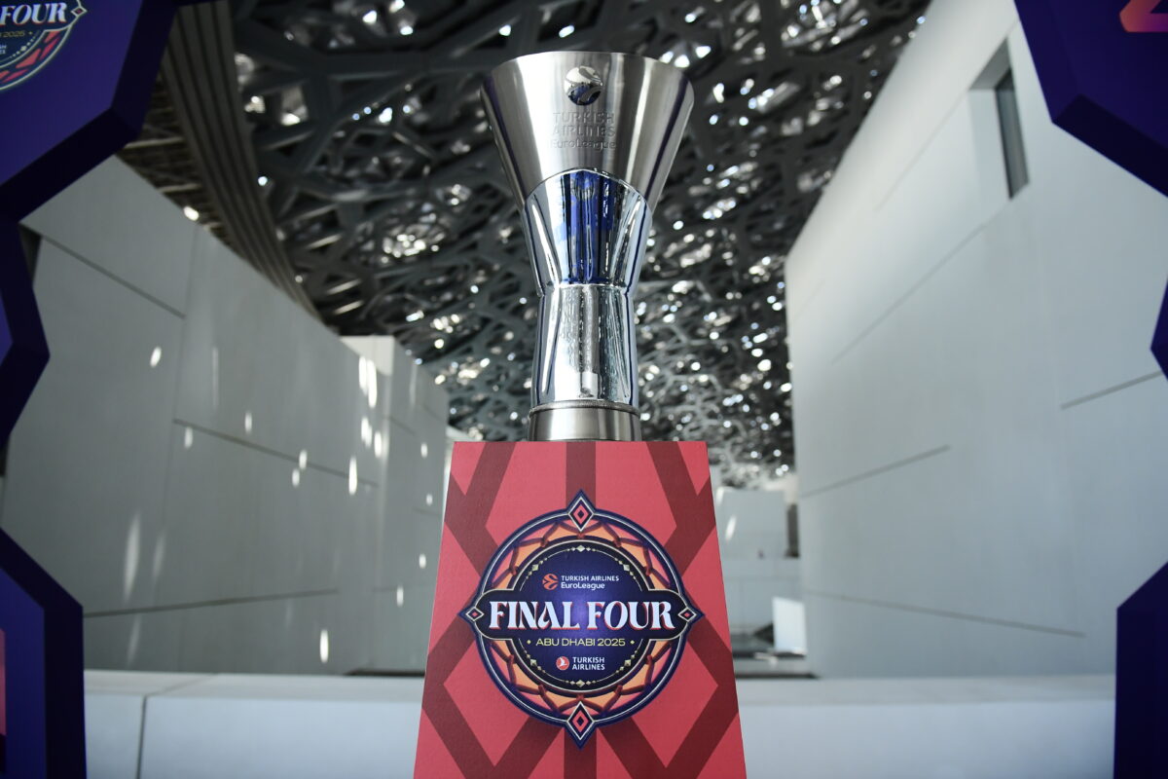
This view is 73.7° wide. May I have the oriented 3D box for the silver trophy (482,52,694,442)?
[{"bbox_3d":[0.004,-0.184,1.270,0.355,0.595,0.325,0,-13,1],"label":"silver trophy"}]

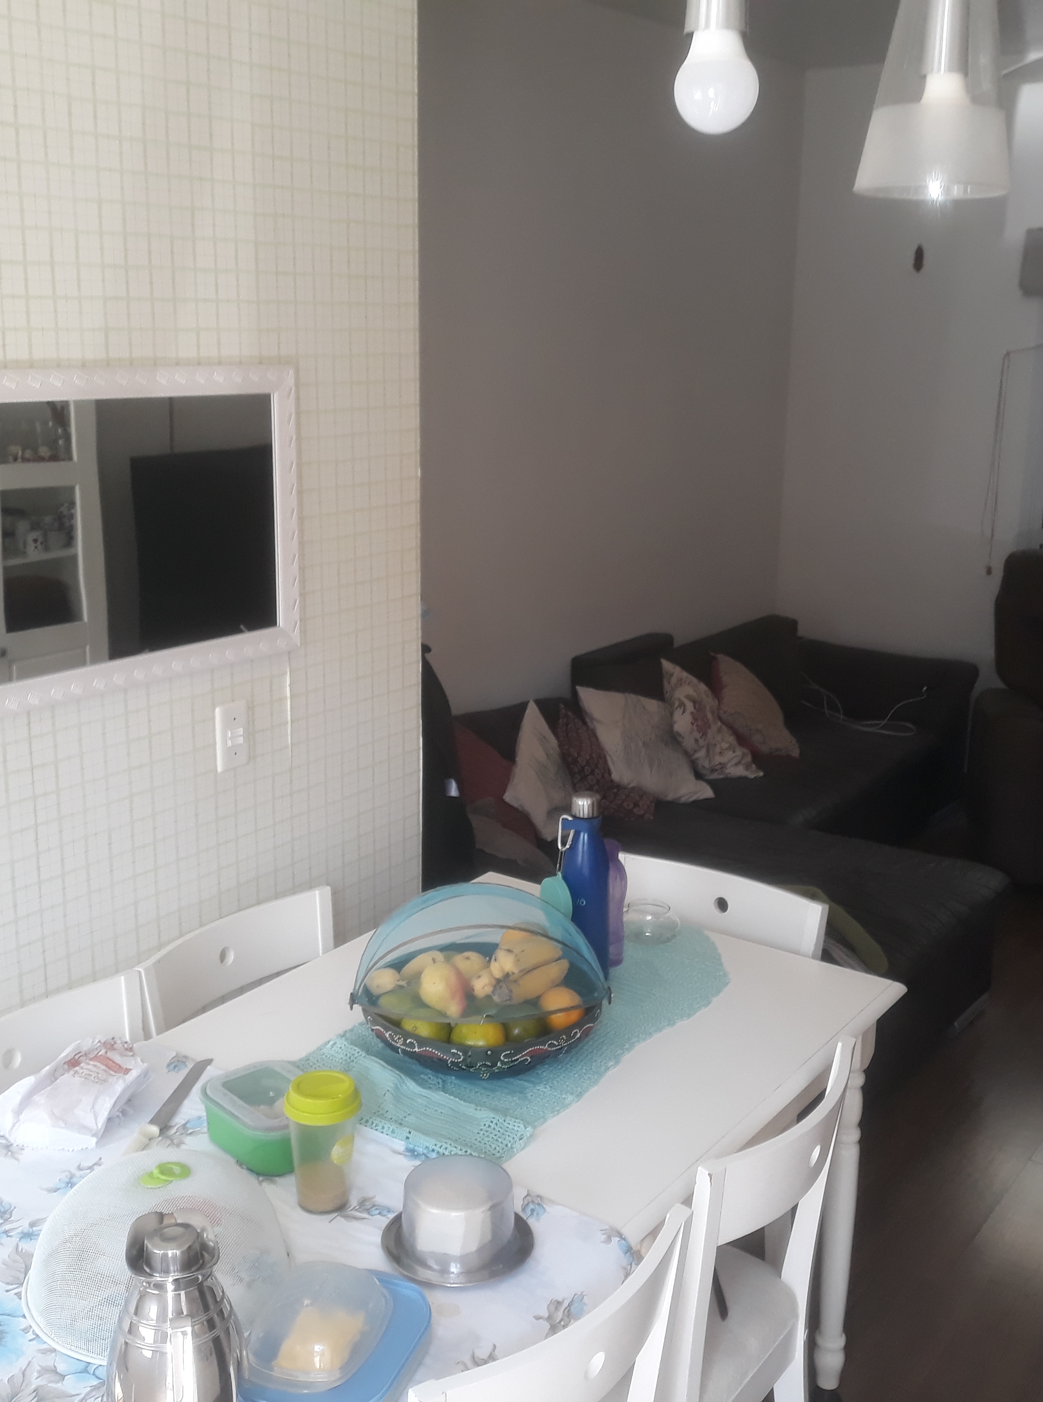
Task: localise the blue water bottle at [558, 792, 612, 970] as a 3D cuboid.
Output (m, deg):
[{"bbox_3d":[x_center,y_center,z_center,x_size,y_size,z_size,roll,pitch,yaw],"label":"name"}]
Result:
[{"bbox_3d":[0.113,0.305,2.426,0.083,0.305,0.081,2,14,3],"label":"blue water bottle"}]

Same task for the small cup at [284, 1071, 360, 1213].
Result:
[{"bbox_3d":[-0.244,0.541,1.781,0.091,0.159,0.091,-1,15,-8],"label":"small cup"}]

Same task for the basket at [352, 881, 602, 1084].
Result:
[{"bbox_3d":[-0.059,0.399,2.152,0.370,0.254,0.345,0,14,-3],"label":"basket"}]

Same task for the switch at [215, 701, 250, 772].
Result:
[{"bbox_3d":[-0.508,0.064,2.581,0.010,0.120,0.075,11,17,35],"label":"switch"}]

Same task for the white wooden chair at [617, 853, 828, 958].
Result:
[{"bbox_3d":[0.232,0.766,2.553,0.430,0.880,0.500,11,17,35],"label":"white wooden chair"}]

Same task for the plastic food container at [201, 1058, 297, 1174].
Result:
[{"bbox_3d":[-0.328,0.544,1.912,0.141,0.070,0.185,-11,19,-40],"label":"plastic food container"}]

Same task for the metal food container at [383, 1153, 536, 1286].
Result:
[{"bbox_3d":[-0.072,0.597,1.679,0.176,0.092,0.176,2,14,3],"label":"metal food container"}]

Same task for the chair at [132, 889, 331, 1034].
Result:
[{"bbox_3d":[-0.302,0.810,2.351,0.500,0.880,0.430,11,17,35],"label":"chair"}]

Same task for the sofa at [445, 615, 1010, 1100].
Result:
[{"bbox_3d":[0.869,0.307,4.693,1.627,0.699,2.772,11,17,34],"label":"sofa"}]

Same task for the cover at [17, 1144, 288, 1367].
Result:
[{"bbox_3d":[-0.410,0.589,1.643,0.305,0.130,0.305,-3,15,-15],"label":"cover"}]

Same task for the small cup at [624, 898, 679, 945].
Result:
[{"bbox_3d":[0.228,0.389,2.598,0.103,0.060,0.096,2,14,5],"label":"small cup"}]

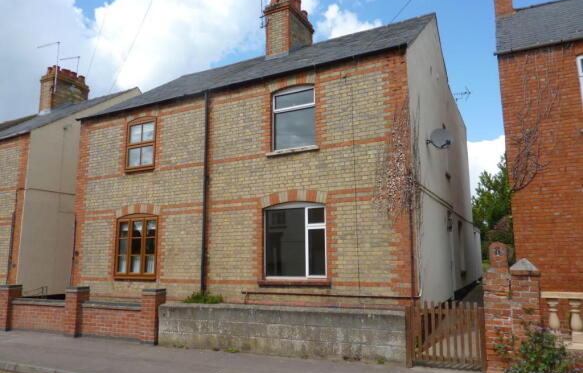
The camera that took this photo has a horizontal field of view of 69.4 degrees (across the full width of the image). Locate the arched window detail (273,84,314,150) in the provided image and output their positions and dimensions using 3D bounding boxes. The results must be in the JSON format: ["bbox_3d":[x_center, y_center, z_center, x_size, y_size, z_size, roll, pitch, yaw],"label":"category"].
[{"bbox_3d":[0.049,-1.399,8.705,0.969,1.358,0.120,-5,-10,27],"label":"arched window detail"}]

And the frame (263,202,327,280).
[{"bbox_3d":[0.062,1.062,8.315,1.391,1.490,0.120,-5,-10,27],"label":"frame"}]

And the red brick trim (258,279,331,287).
[{"bbox_3d":[0.040,1.851,8.102,1.552,0.147,0.160,-5,-10,27],"label":"red brick trim"}]

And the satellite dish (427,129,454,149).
[{"bbox_3d":[3.094,-1.004,8.685,0.520,0.420,0.360,0,-9,-3],"label":"satellite dish"}]

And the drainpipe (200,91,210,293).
[{"bbox_3d":[-1.899,0.297,9.290,0.090,5.035,0.110,-5,-10,27],"label":"drainpipe"}]

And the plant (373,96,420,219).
[{"bbox_3d":[1.806,-0.537,7.451,0.800,2.080,0.200,-5,-10,27],"label":"plant"}]

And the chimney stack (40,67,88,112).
[{"bbox_3d":[-10.218,-4.024,19.062,0.860,2.300,1.850,-5,-10,27],"label":"chimney stack"}]

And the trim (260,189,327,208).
[{"bbox_3d":[0.036,0.252,8.415,1.496,0.354,0.110,-5,-10,27],"label":"trim"}]

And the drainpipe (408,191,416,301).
[{"bbox_3d":[2.050,1.092,7.111,0.080,2.069,0.090,-5,-10,27],"label":"drainpipe"}]

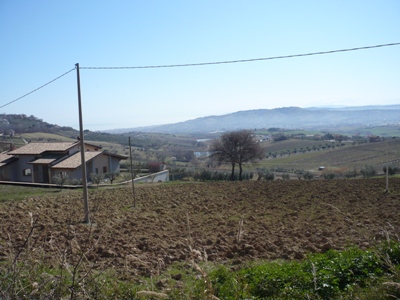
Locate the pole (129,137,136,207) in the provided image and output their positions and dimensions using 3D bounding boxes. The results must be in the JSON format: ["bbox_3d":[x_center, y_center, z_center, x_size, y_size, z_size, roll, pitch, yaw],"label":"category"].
[{"bbox_3d":[-5.317,1.727,31.813,0.140,5.510,0.140,-4,4,0],"label":"pole"}]

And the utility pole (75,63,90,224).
[{"bbox_3d":[-5.444,-0.244,18.746,0.230,7.460,0.220,-2,4,0],"label":"utility pole"}]

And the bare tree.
[{"bbox_3d":[7.203,1.077,77.672,10.320,9.630,9.490,-1,4,0],"label":"bare tree"}]

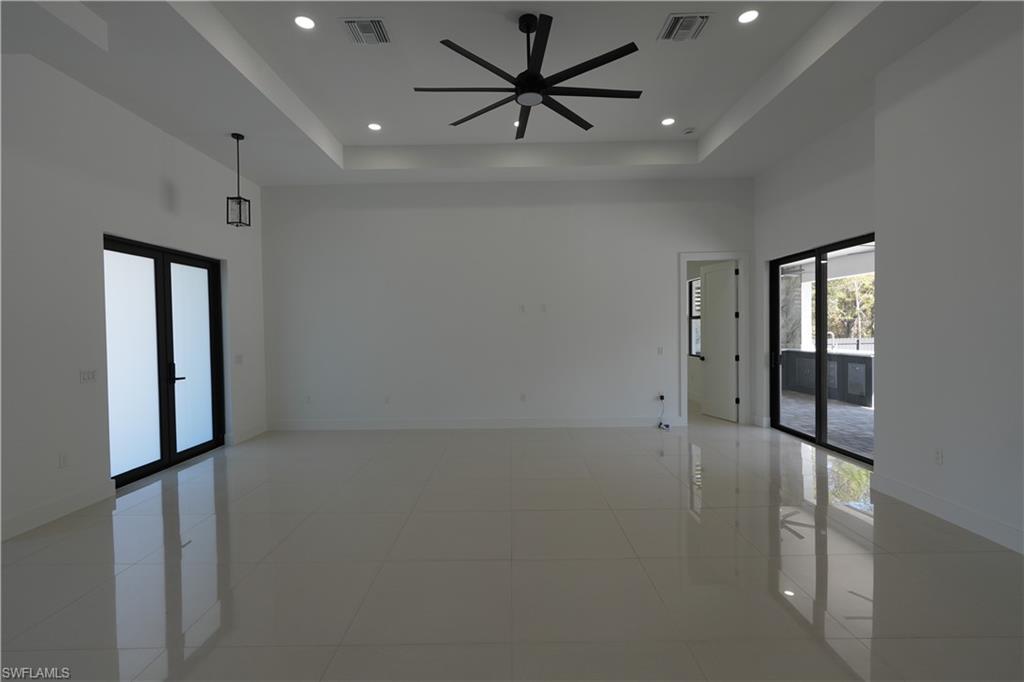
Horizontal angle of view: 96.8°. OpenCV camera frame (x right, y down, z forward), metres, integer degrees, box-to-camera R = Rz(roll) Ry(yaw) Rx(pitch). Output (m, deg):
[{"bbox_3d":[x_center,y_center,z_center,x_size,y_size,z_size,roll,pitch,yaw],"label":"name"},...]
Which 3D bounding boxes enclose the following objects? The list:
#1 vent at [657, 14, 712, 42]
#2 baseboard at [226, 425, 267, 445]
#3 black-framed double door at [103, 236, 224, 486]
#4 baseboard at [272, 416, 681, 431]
[{"bbox_3d":[1.442,-2.609,3.803,0.335,0.030,0.335,-1,1,0],"label":"vent"},{"bbox_3d":[-3.666,1.295,6.397,0.025,0.155,0.820,-1,1,0],"label":"baseboard"},{"bbox_3d":[-3.845,0.182,5.088,0.100,2.430,1.850,-1,1,0],"label":"black-framed double door"},{"bbox_3d":[-0.552,1.245,6.819,6.180,0.155,0.022,-1,1,0],"label":"baseboard"}]

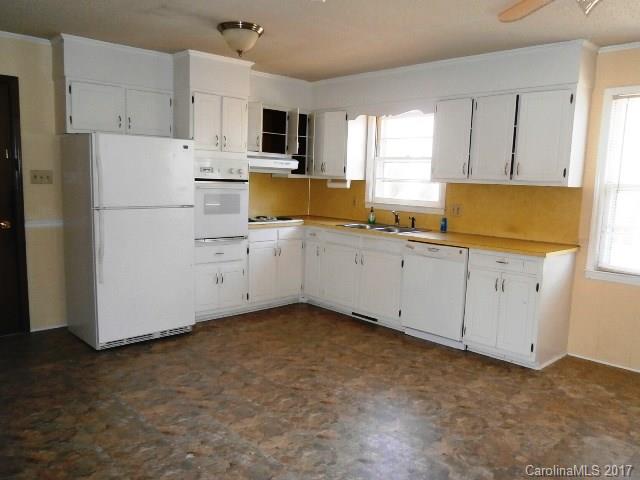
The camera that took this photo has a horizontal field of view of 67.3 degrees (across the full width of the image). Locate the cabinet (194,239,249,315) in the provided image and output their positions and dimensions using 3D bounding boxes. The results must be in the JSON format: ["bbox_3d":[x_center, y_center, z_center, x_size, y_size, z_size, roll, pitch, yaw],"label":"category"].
[{"bbox_3d":[-1.146,0.354,4.890,0.624,0.772,0.584,-5,10,-43],"label":"cabinet"}]

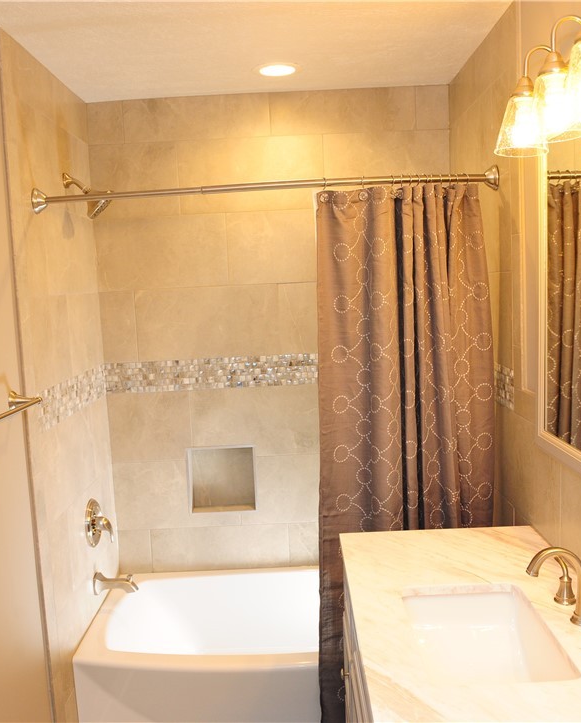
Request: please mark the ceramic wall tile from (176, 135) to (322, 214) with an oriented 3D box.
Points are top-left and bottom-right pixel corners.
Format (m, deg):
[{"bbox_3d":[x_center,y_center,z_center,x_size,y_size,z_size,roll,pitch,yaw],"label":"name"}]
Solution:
[{"bbox_3d":[-0.162,-0.785,3.051,0.612,0.307,0.010,-3,6,1],"label":"ceramic wall tile"}]

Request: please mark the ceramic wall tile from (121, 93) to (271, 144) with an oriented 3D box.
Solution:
[{"bbox_3d":[-0.389,-1.008,3.012,0.608,0.169,0.010,-3,6,1],"label":"ceramic wall tile"}]

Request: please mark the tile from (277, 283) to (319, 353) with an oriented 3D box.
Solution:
[{"bbox_3d":[0.257,-0.190,3.090,0.604,0.305,0.010,-3,6,1],"label":"tile"}]

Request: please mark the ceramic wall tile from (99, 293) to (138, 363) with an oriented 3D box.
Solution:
[{"bbox_3d":[-0.733,-0.146,3.101,0.147,0.305,0.010,-3,6,1],"label":"ceramic wall tile"}]

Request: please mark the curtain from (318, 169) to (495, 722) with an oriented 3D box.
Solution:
[{"bbox_3d":[0.387,0.347,2.425,0.600,1.850,0.130,-3,6,1],"label":"curtain"}]

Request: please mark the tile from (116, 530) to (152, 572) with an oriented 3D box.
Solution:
[{"bbox_3d":[-0.691,0.848,3.225,0.150,0.199,0.010,-3,6,1],"label":"tile"}]

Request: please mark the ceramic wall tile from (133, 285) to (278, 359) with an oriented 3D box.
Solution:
[{"bbox_3d":[-0.355,-0.165,3.117,0.612,0.308,0.010,-3,6,1],"label":"ceramic wall tile"}]

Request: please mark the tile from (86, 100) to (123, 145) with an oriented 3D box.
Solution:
[{"bbox_3d":[-0.769,-0.991,3.016,0.148,0.169,0.010,-3,6,1],"label":"tile"}]

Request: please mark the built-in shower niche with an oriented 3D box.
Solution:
[{"bbox_3d":[-0.294,0.513,3.205,0.290,0.288,0.090,-3,6,1],"label":"built-in shower niche"}]

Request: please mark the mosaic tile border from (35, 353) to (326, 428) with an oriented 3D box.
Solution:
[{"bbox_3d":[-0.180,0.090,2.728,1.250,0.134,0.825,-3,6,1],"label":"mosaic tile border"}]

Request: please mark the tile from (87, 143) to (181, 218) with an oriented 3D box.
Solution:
[{"bbox_3d":[-0.654,-0.762,3.057,0.373,0.307,0.010,-3,6,1],"label":"tile"}]

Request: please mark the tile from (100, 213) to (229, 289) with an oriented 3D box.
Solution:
[{"bbox_3d":[-0.543,-0.461,3.068,0.553,0.303,0.010,-3,6,1],"label":"tile"}]

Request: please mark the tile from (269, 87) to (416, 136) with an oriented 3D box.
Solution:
[{"bbox_3d":[0.218,-1.034,3.005,0.601,0.169,0.010,-3,6,1],"label":"tile"}]

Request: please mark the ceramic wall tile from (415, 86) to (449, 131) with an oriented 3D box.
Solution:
[{"bbox_3d":[0.594,-1.058,3.018,0.138,0.173,0.010,-3,6,1],"label":"ceramic wall tile"}]

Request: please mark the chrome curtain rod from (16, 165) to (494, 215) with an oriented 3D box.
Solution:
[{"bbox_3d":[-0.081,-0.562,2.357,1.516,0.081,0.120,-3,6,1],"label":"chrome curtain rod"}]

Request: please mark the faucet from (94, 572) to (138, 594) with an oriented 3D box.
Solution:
[{"bbox_3d":[-0.686,0.877,2.862,0.166,0.092,0.066,-3,6,1],"label":"faucet"}]

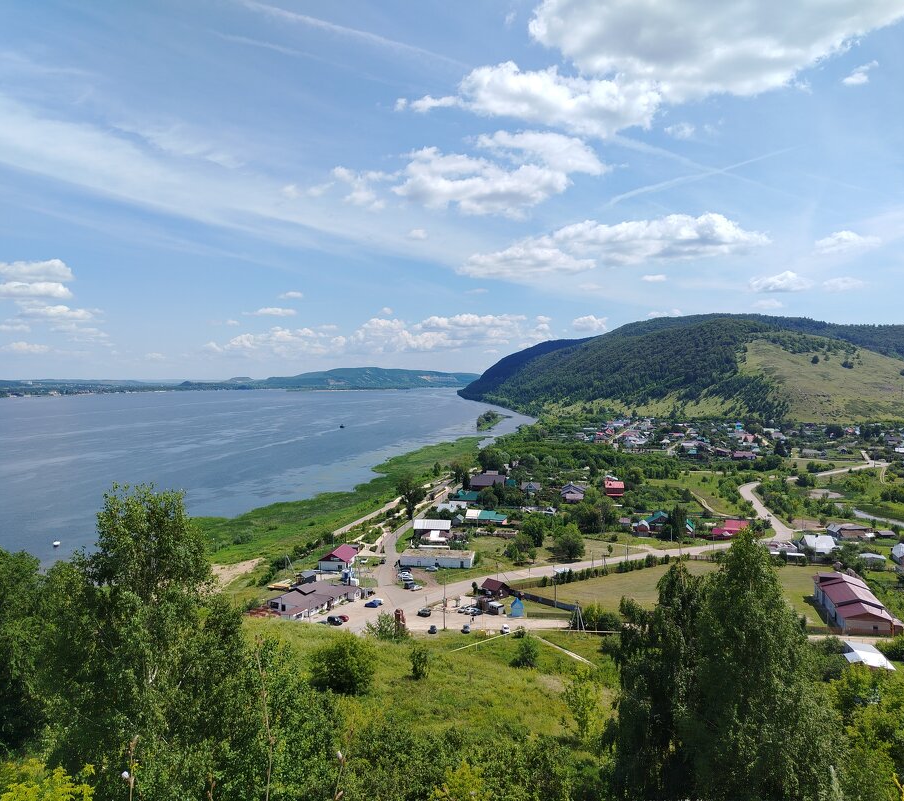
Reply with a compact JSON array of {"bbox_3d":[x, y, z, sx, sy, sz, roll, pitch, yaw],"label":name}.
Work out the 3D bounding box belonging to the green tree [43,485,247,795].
[{"bbox_3d":[-14.030,11.020,34.000,9.600,14.200,9.000,0,1,0],"label":"green tree"}]

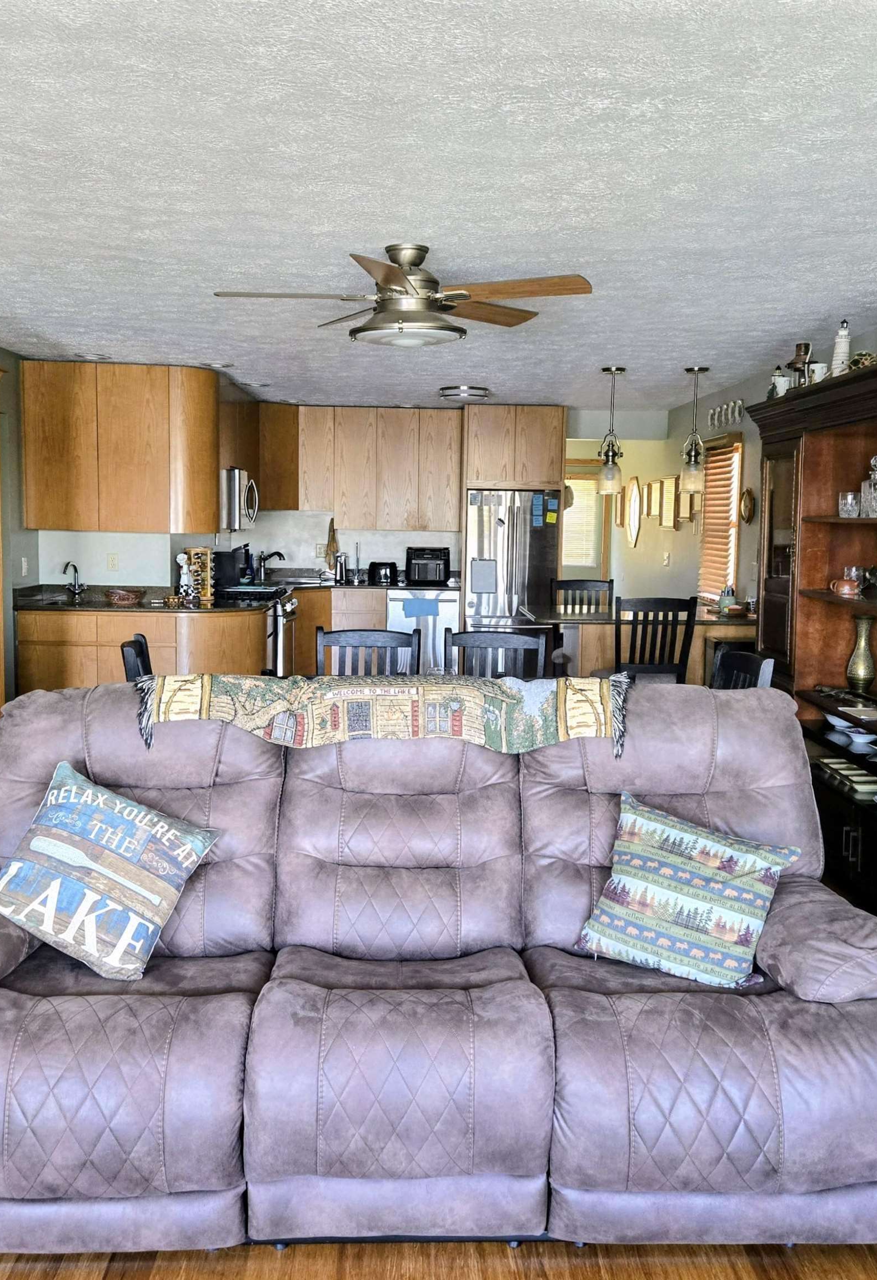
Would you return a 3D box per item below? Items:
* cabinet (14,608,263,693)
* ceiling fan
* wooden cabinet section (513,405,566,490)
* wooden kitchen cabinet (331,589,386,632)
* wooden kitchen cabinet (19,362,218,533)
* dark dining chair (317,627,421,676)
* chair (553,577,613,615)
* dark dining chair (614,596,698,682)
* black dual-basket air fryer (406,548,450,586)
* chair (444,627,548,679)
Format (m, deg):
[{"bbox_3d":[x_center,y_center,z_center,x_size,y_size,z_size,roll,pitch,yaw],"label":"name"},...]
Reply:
[{"bbox_3d":[-1.819,0.244,7.151,1.500,0.915,0.640,1,5,-2],"label":"cabinet"},{"bbox_3d":[-0.113,-1.231,4.071,1.340,0.355,1.340,0,6,-2],"label":"ceiling fan"},{"bbox_3d":[0.830,-1.633,9.746,0.421,0.674,0.610,0,5,-3],"label":"wooden cabinet section"},{"bbox_3d":[-0.671,-0.017,9.688,0.462,0.880,0.600,1,6,0],"label":"wooden kitchen cabinet"},{"bbox_3d":[-2.030,-1.227,7.343,1.270,1.060,0.350,1,5,-2],"label":"wooden kitchen cabinet"},{"bbox_3d":[-0.316,0.459,4.550,0.450,0.970,0.530,1,6,1],"label":"dark dining chair"},{"bbox_3d":[0.984,0.143,7.792,0.450,1.080,0.520,1,5,-2],"label":"chair"},{"bbox_3d":[1.122,0.308,6.069,0.450,1.060,0.520,1,5,-2],"label":"dark dining chair"},{"bbox_3d":[-0.092,-0.645,9.943,0.390,0.327,0.350,1,6,-2],"label":"black dual-basket air fryer"},{"bbox_3d":[0.200,0.467,4.532,0.450,0.970,0.530,1,6,6],"label":"chair"}]

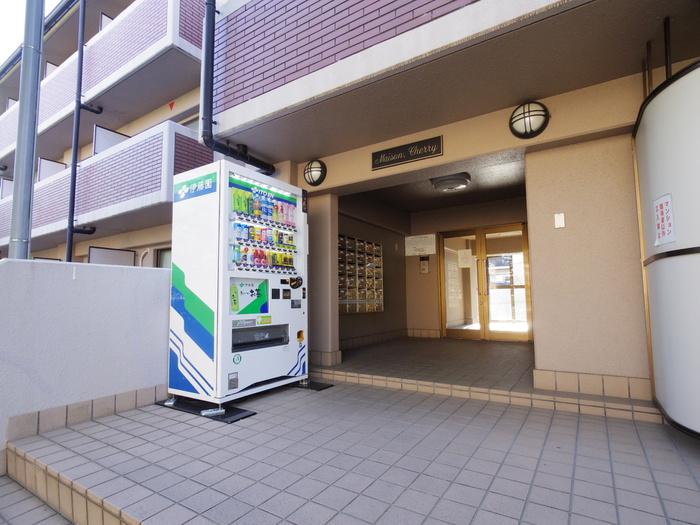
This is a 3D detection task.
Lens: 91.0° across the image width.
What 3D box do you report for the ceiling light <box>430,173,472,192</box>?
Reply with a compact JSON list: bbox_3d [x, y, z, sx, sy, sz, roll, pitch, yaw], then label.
[{"bbox_3d":[1.281,-0.975,4.365,0.490,0.150,0.490,-4,-6,31],"label":"ceiling light"}]

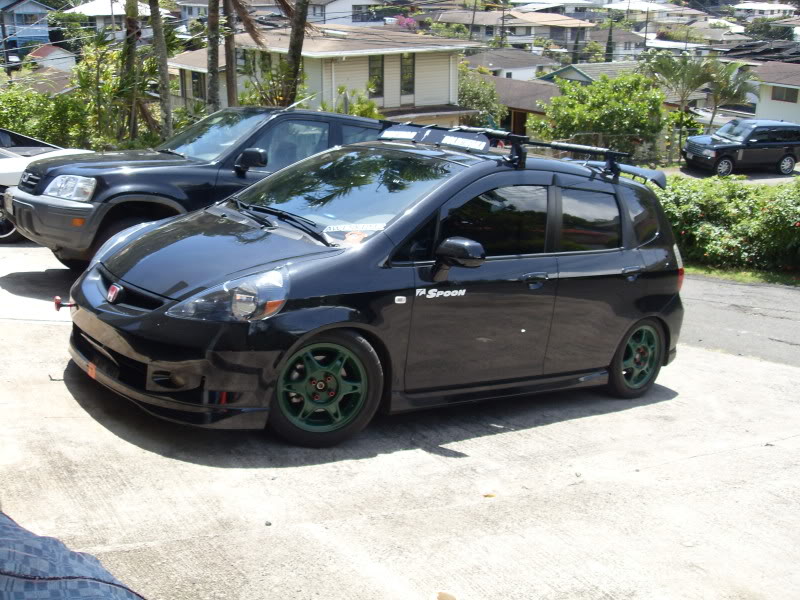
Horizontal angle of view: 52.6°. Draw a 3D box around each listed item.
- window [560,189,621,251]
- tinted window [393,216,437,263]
[{"bbox_3d":[1.097,-0.462,4.710,0.580,0.386,0.050,-1,-3,-40],"label":"window"},{"bbox_3d":[0.088,-0.296,3.742,0.290,0.250,0.050,-1,0,-36],"label":"tinted window"}]

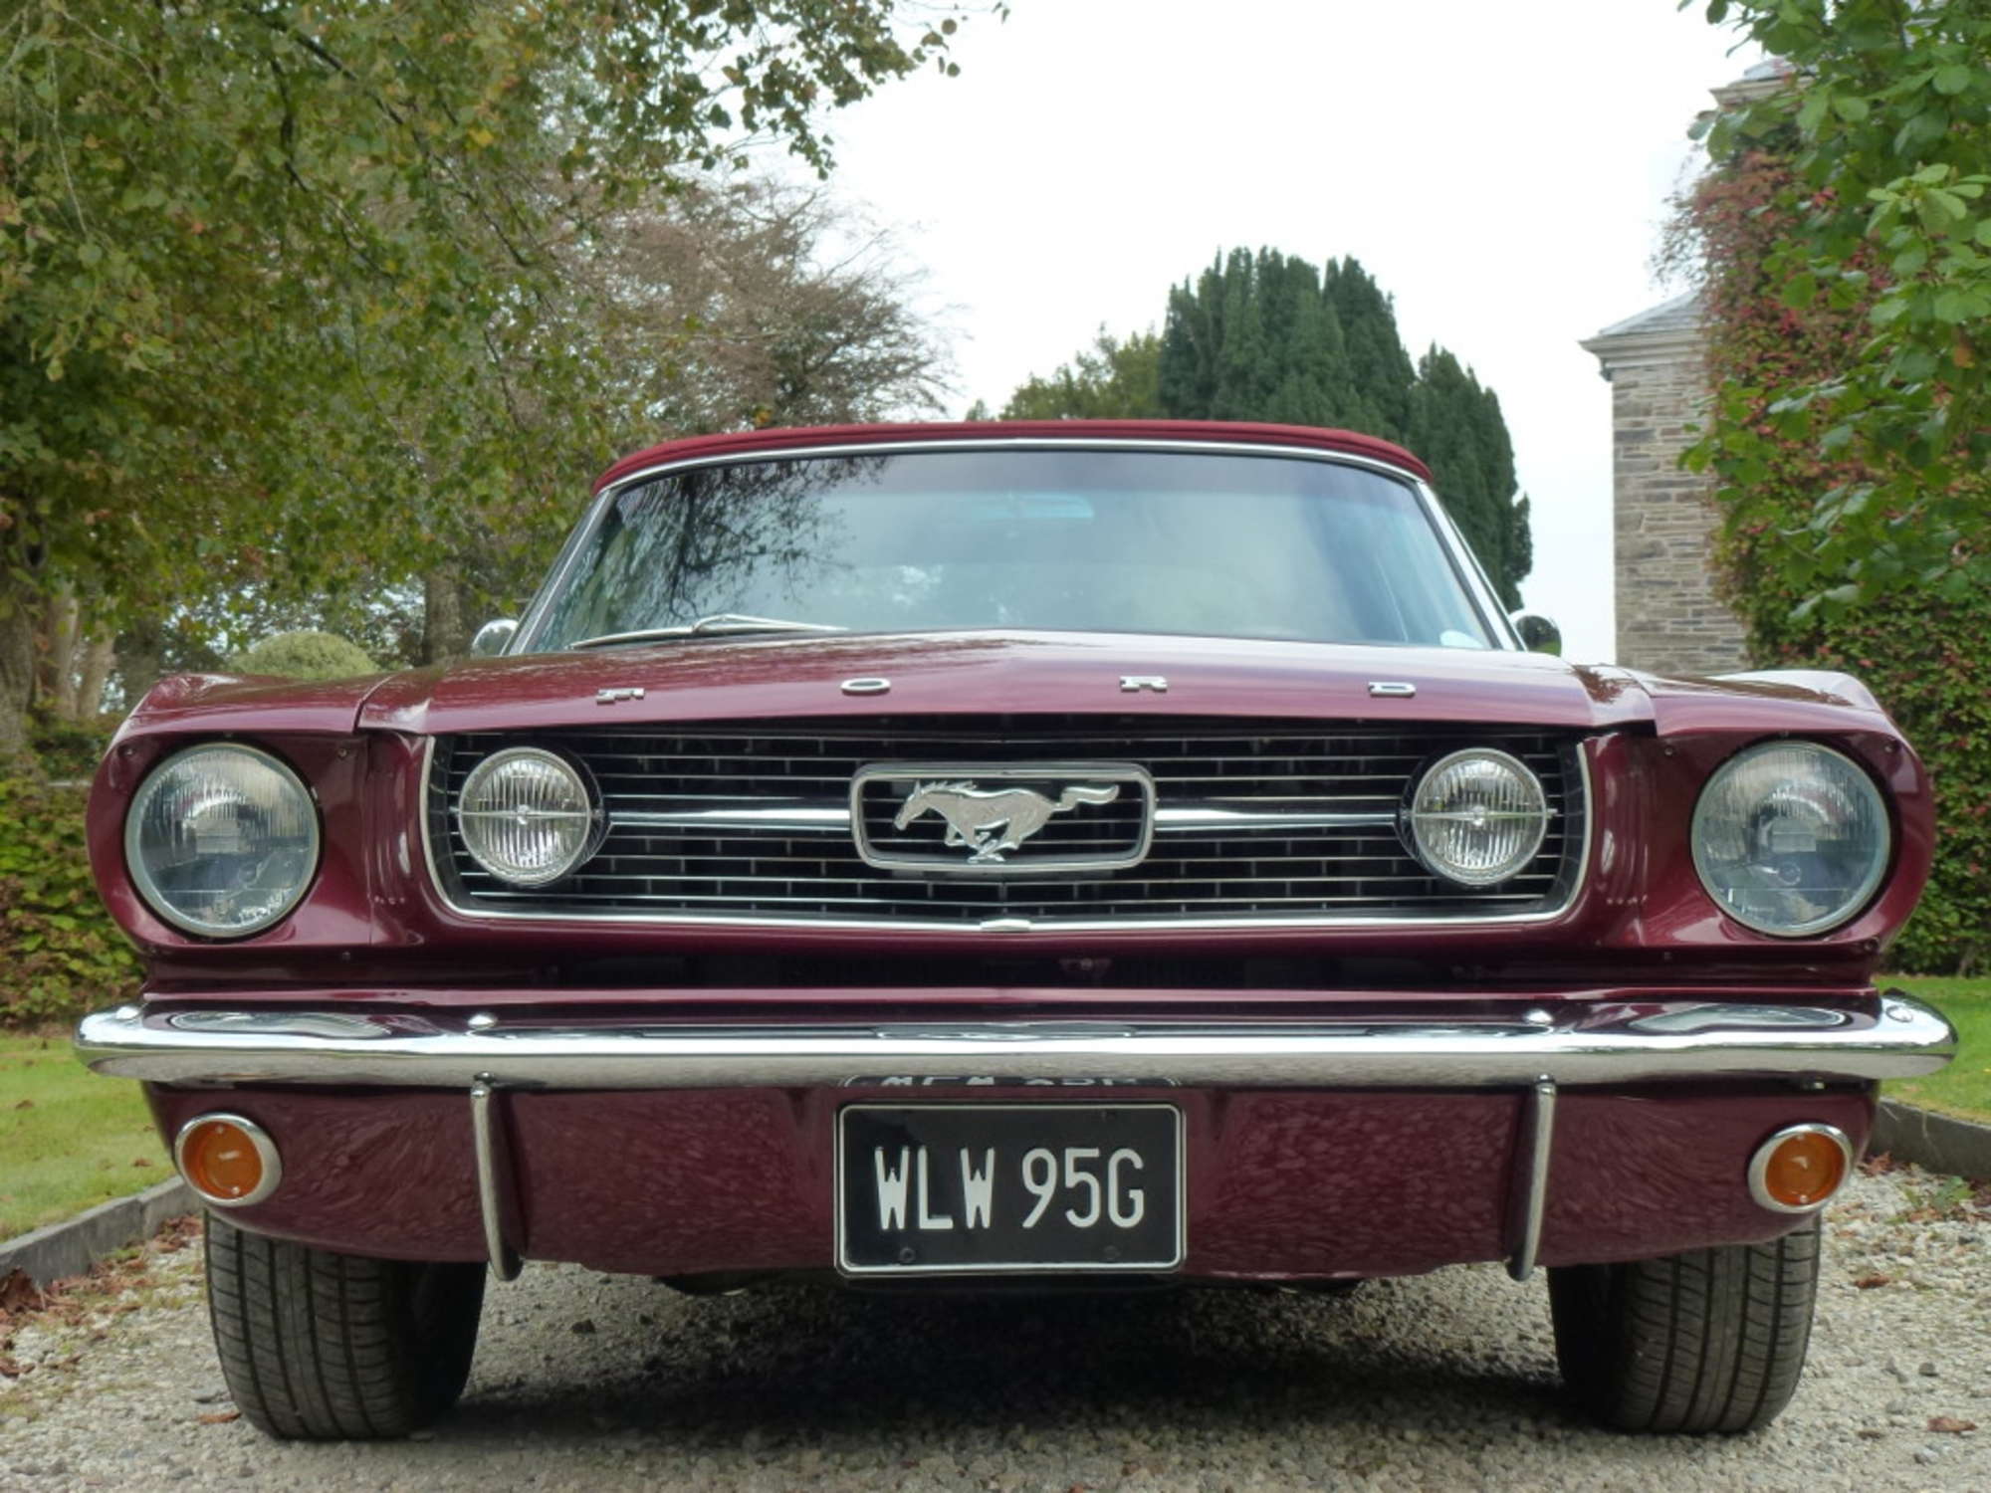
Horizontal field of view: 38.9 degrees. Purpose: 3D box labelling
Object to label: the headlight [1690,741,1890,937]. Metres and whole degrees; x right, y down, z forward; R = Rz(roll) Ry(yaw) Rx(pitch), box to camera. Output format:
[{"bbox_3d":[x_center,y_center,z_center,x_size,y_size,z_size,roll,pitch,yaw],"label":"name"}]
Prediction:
[{"bbox_3d":[0.730,0.085,2.590,0.180,0.180,0.085,0,-1,1],"label":"headlight"}]

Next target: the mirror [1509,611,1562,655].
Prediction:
[{"bbox_3d":[0.829,-0.155,4.400,0.125,0.115,0.085,0,-1,1],"label":"mirror"}]

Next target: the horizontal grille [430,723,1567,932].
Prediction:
[{"bbox_3d":[0.011,0.067,2.540,1.045,0.190,0.100,0,-1,1],"label":"horizontal grille"}]

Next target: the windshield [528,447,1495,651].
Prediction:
[{"bbox_3d":[0.028,-0.305,4.280,1.460,0.380,0.540,0,-1,1],"label":"windshield"}]

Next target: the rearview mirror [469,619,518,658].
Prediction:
[{"bbox_3d":[-0.765,-0.147,4.400,0.125,0.115,0.085,0,-1,1],"label":"rearview mirror"}]

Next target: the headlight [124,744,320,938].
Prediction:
[{"bbox_3d":[-0.709,0.085,2.590,0.180,0.180,0.085,0,-1,1],"label":"headlight"}]

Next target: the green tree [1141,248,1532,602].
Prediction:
[{"bbox_3d":[5.100,-3.100,42.500,5.800,8.600,5.500,0,-1,7],"label":"green tree"}]

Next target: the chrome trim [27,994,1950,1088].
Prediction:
[{"bbox_3d":[0.018,0.267,2.540,1.720,0.085,0.250,0,-1,1],"label":"chrome trim"}]

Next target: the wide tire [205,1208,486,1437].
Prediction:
[{"bbox_3d":[-0.700,0.435,3.140,0.200,0.635,0.635,0,-1,1],"label":"wide tire"}]

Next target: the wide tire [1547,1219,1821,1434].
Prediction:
[{"bbox_3d":[0.738,0.432,3.140,0.200,0.635,0.635,0,-1,1],"label":"wide tire"}]

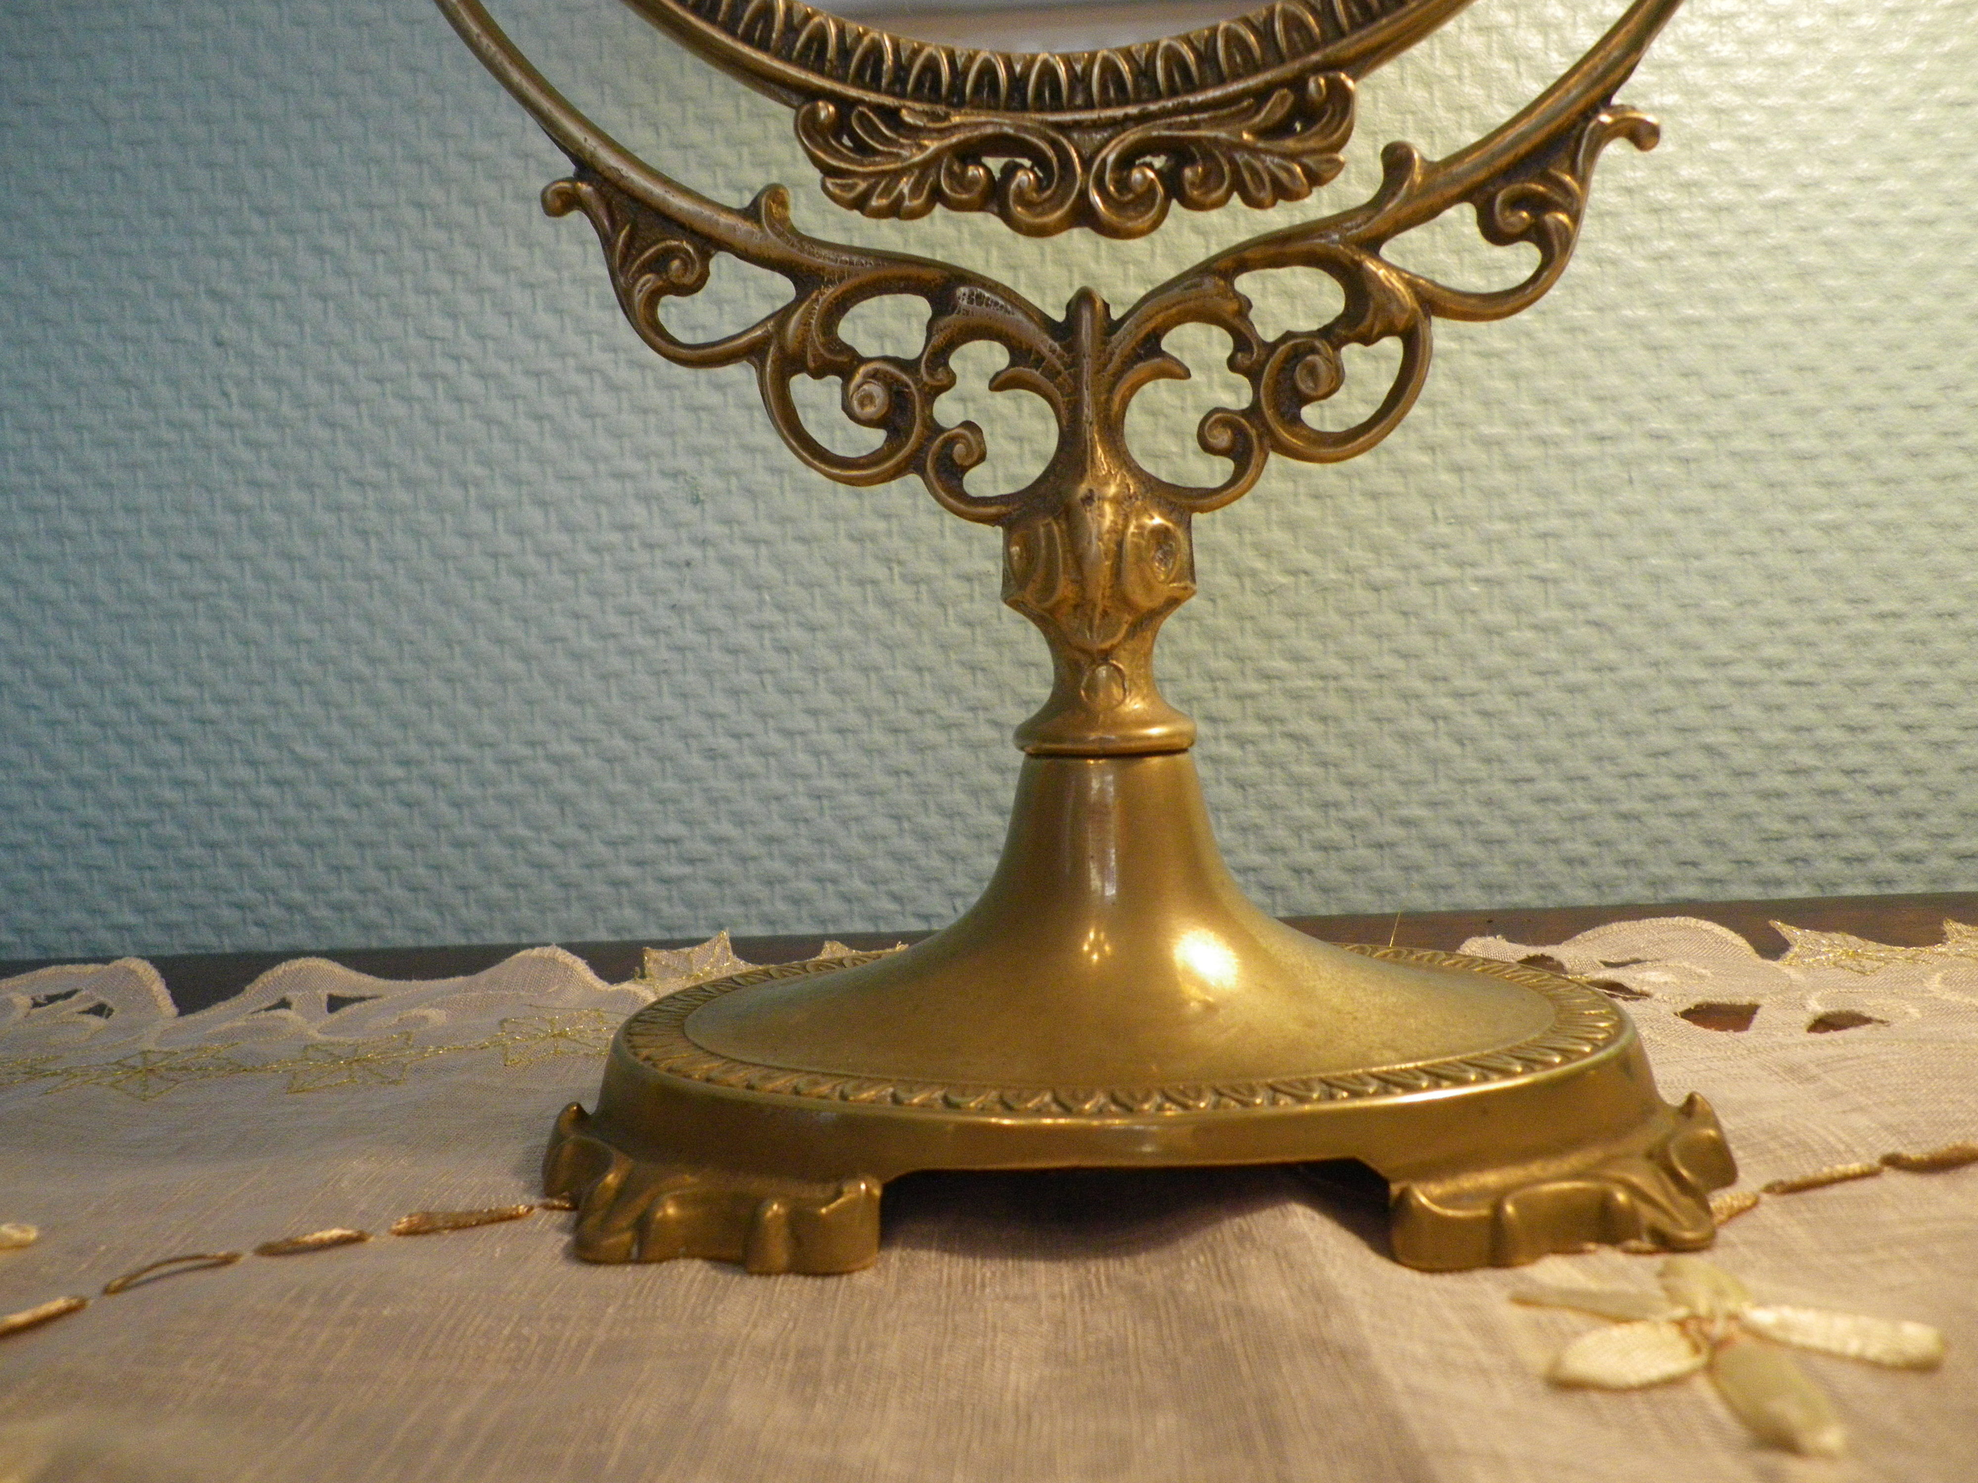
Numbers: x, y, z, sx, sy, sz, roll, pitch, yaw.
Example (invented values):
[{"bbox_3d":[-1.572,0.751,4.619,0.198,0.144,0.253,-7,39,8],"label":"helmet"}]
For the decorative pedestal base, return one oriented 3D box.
[{"bbox_3d":[0.019,0.029,0.243,0.164,0.056,0.103,-2,9,3],"label":"decorative pedestal base"}]

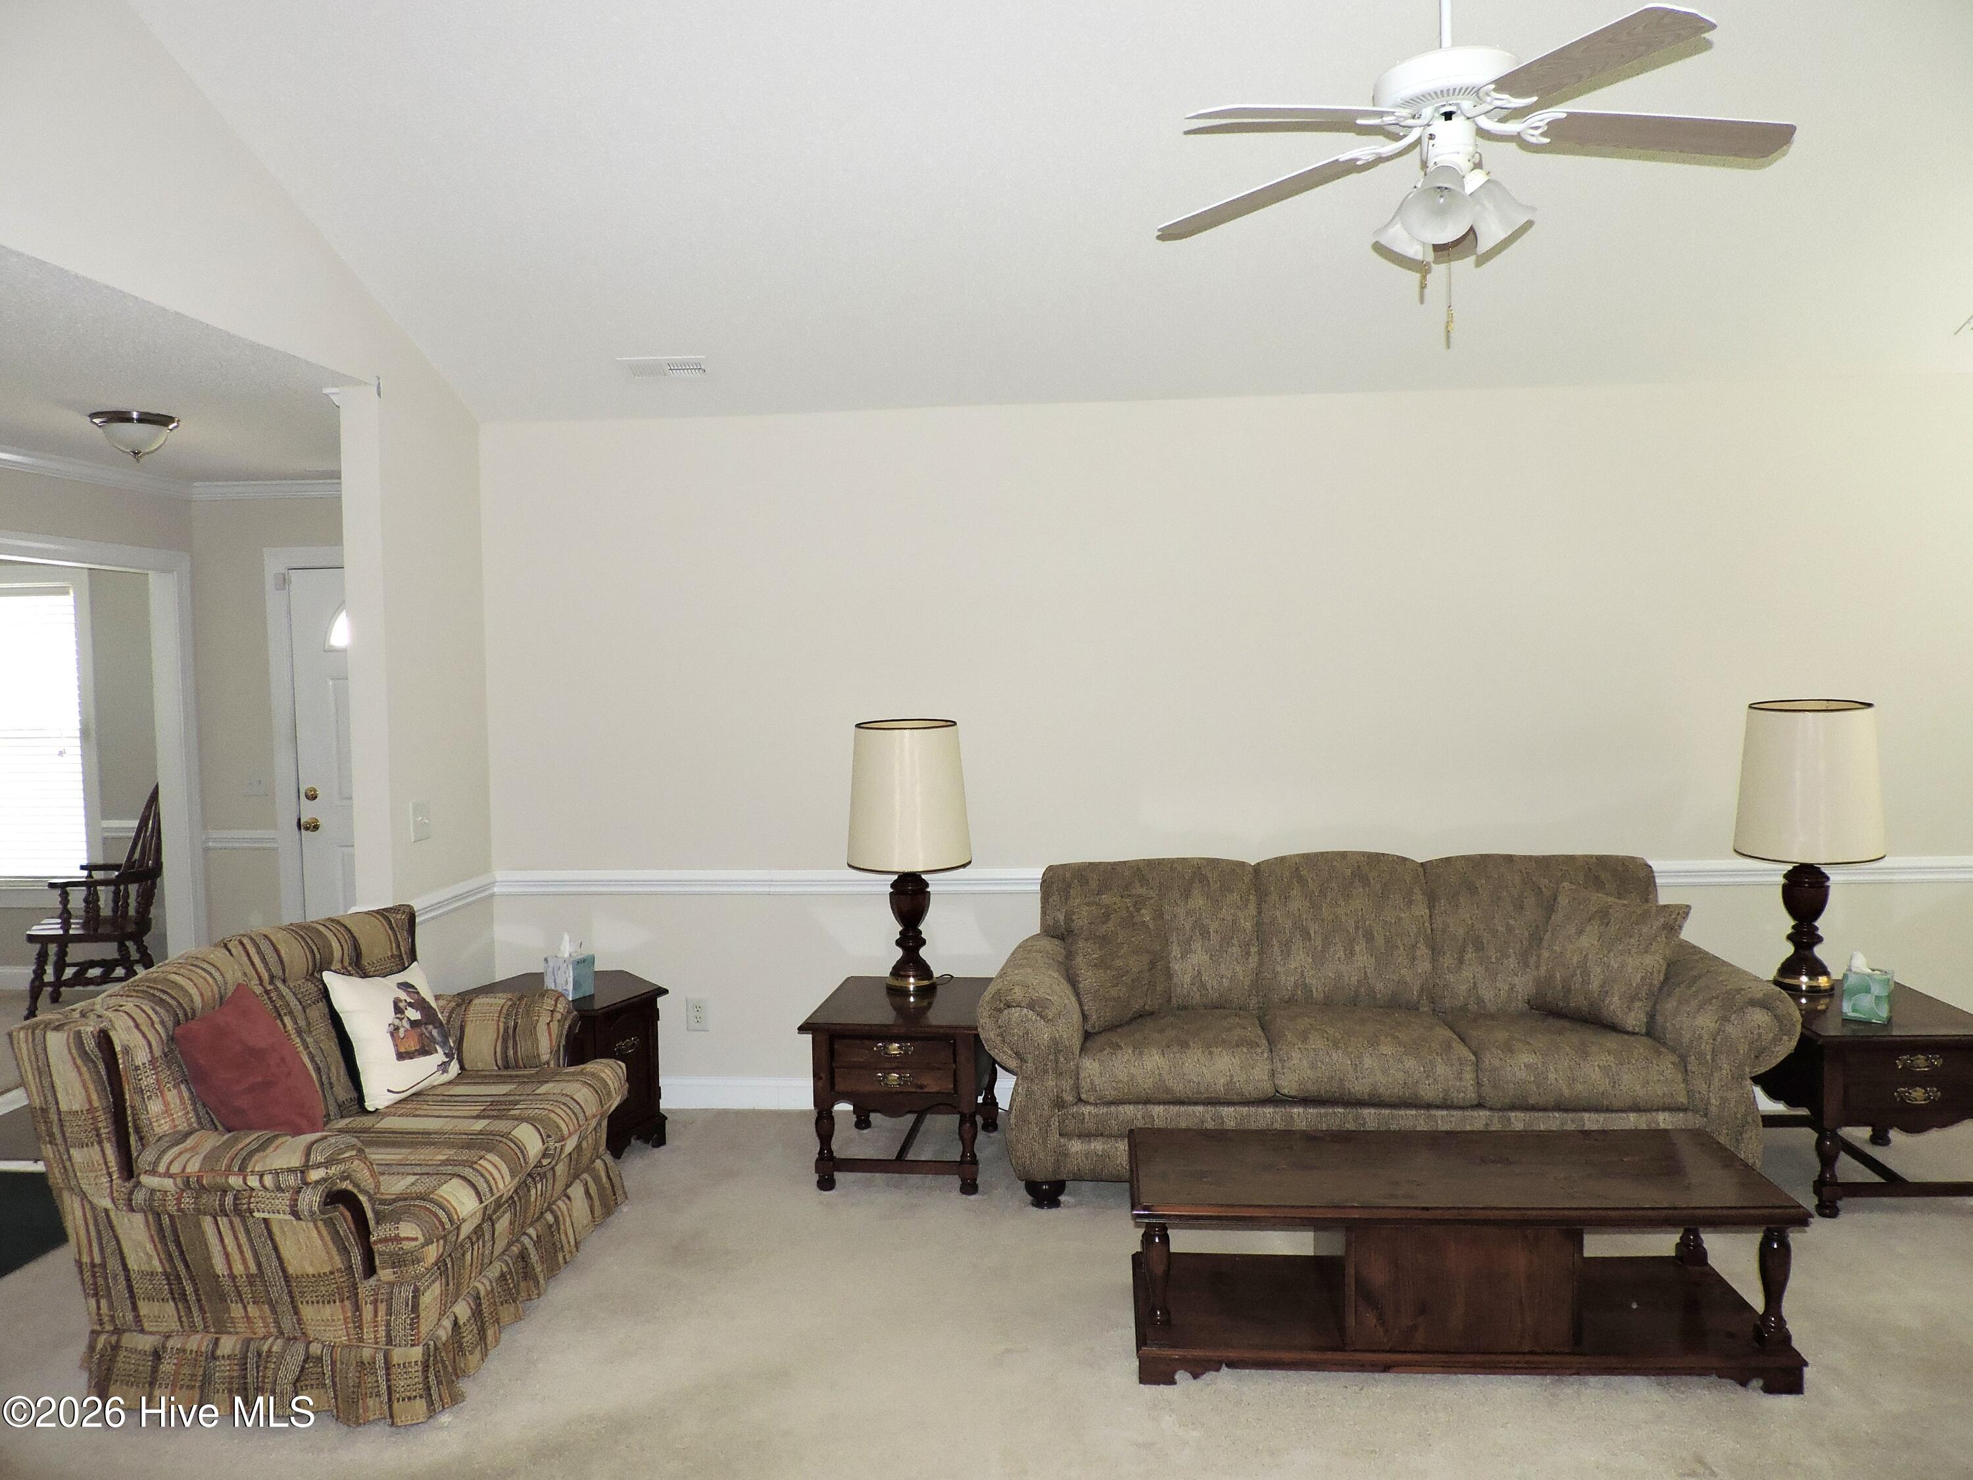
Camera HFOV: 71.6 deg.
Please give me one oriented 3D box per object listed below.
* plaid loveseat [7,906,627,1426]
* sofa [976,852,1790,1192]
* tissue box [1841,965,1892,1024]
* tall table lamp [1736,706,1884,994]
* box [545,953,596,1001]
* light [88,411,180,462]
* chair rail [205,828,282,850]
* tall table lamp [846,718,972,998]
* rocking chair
[{"bbox_3d":[-1.510,0.947,3.396,0.905,0.885,1.220,-1,3,6],"label":"plaid loveseat"},{"bbox_3d":[1.122,0.835,4.198,2.230,0.930,0.900,-1,3,4],"label":"sofa"},{"bbox_3d":[2.580,0.749,4.000,0.110,0.132,0.110,2,4,40],"label":"tissue box"},{"bbox_3d":[2.551,0.332,4.247,0.410,0.885,0.410,-1,3,4],"label":"tall table lamp"},{"bbox_3d":[-1.352,0.768,4.439,0.110,0.130,0.110,0,4,24],"label":"box"},{"bbox_3d":[-2.812,-0.990,4.524,0.262,0.146,0.262,-1,3,5],"label":"light"},{"bbox_3d":[-3.442,0.463,6.332,0.360,0.083,0.030,-1,3,4],"label":"chair rail"},{"bbox_3d":[-0.252,0.391,4.516,0.415,0.885,0.415,-1,3,5],"label":"tall table lamp"},{"bbox_3d":[-4.142,0.740,6.444,0.620,1.090,0.600,-2,3,-17],"label":"rocking chair"}]

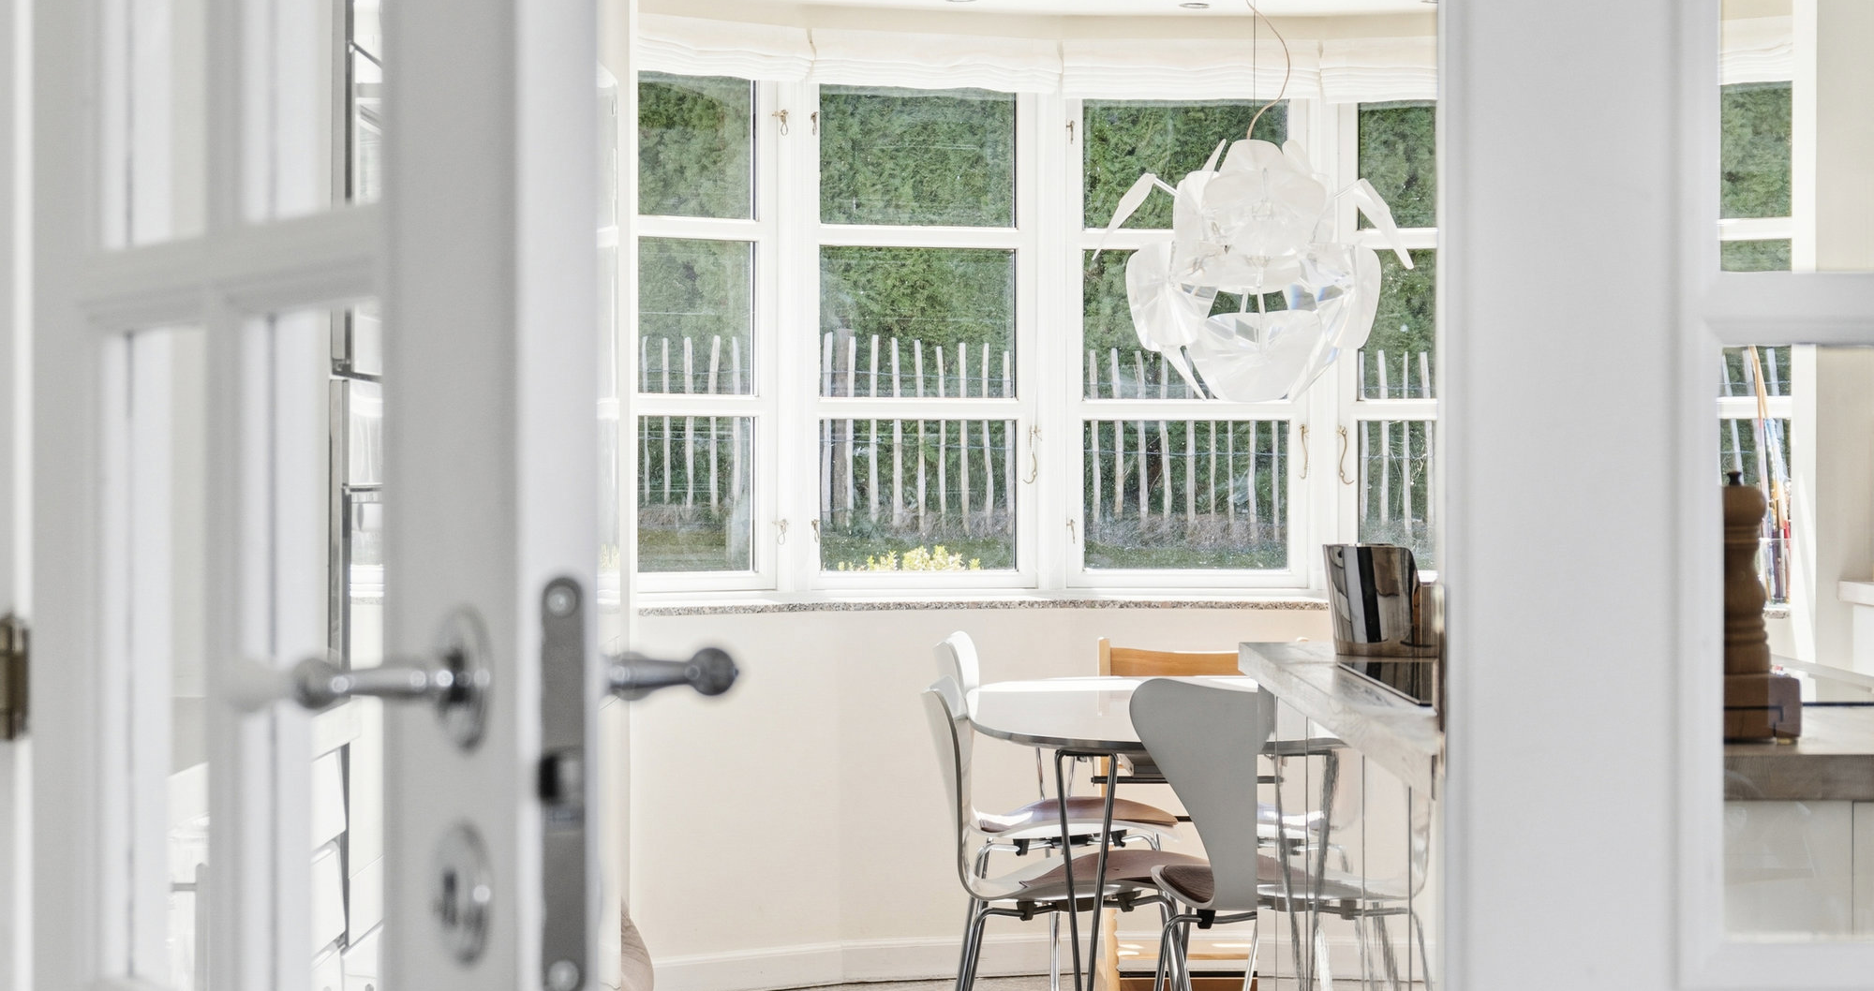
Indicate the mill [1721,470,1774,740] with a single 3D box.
[{"bbox_3d":[0.745,0.105,3.360,0.070,0.247,0.070,0,0,0],"label":"mill"}]

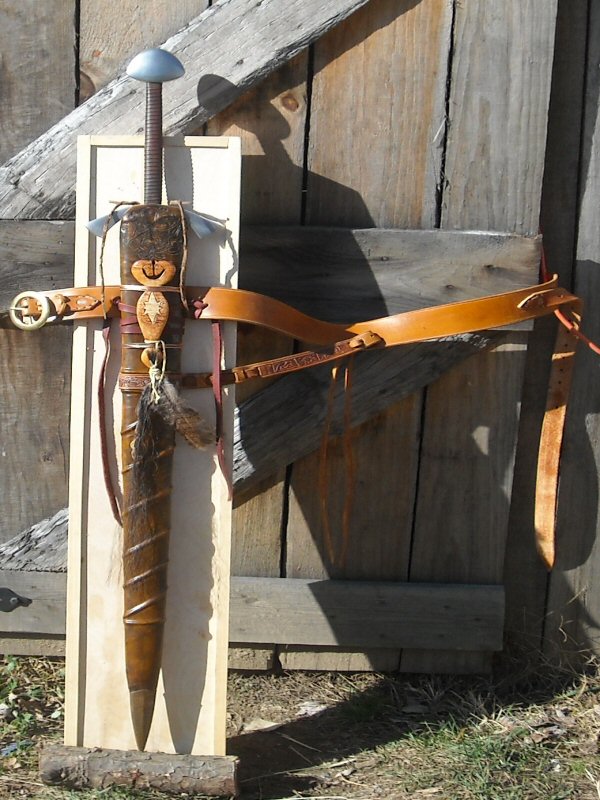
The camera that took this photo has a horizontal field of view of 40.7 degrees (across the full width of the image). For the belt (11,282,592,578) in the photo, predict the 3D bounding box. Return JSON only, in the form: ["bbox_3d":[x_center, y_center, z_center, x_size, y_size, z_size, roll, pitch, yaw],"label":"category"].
[{"bbox_3d":[-0.003,0.030,1.115,0.785,0.405,0.120,2,7,0],"label":"belt"}]

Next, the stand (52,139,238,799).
[{"bbox_3d":[-0.204,0.075,1.133,0.228,0.876,0.026,1,1,3],"label":"stand"}]

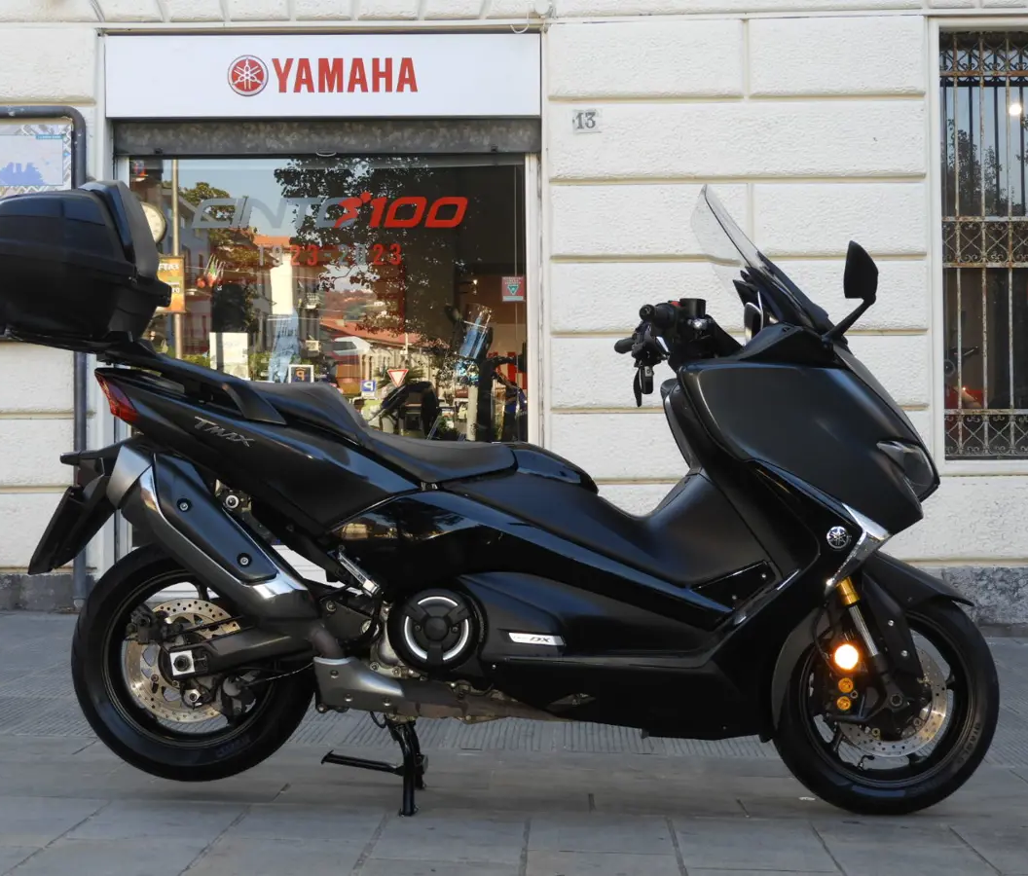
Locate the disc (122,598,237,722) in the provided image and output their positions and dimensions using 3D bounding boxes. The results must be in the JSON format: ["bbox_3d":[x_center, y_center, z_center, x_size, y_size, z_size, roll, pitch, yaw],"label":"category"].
[{"bbox_3d":[-0.740,0.507,4.220,0.282,0.282,0.020,2,-1,1],"label":"disc"}]

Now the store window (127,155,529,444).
[{"bbox_3d":[-1.012,-0.476,10.150,2.180,2.120,0.100,0,-1,0],"label":"store window"}]

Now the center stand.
[{"bbox_3d":[-0.335,0.735,4.290,0.250,0.225,0.370,2,-1,1],"label":"center stand"}]

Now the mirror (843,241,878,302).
[{"bbox_3d":[0.744,-0.356,3.980,0.075,0.130,0.165,2,-2,15],"label":"mirror"}]

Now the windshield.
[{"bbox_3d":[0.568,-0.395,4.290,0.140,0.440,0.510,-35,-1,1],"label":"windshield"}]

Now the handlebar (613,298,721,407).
[{"bbox_3d":[0.345,-0.190,4.290,0.210,0.230,0.700,2,-1,0],"label":"handlebar"}]

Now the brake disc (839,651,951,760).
[{"bbox_3d":[0.847,0.588,4.190,0.270,0.270,0.020,2,-1,-2],"label":"brake disc"}]

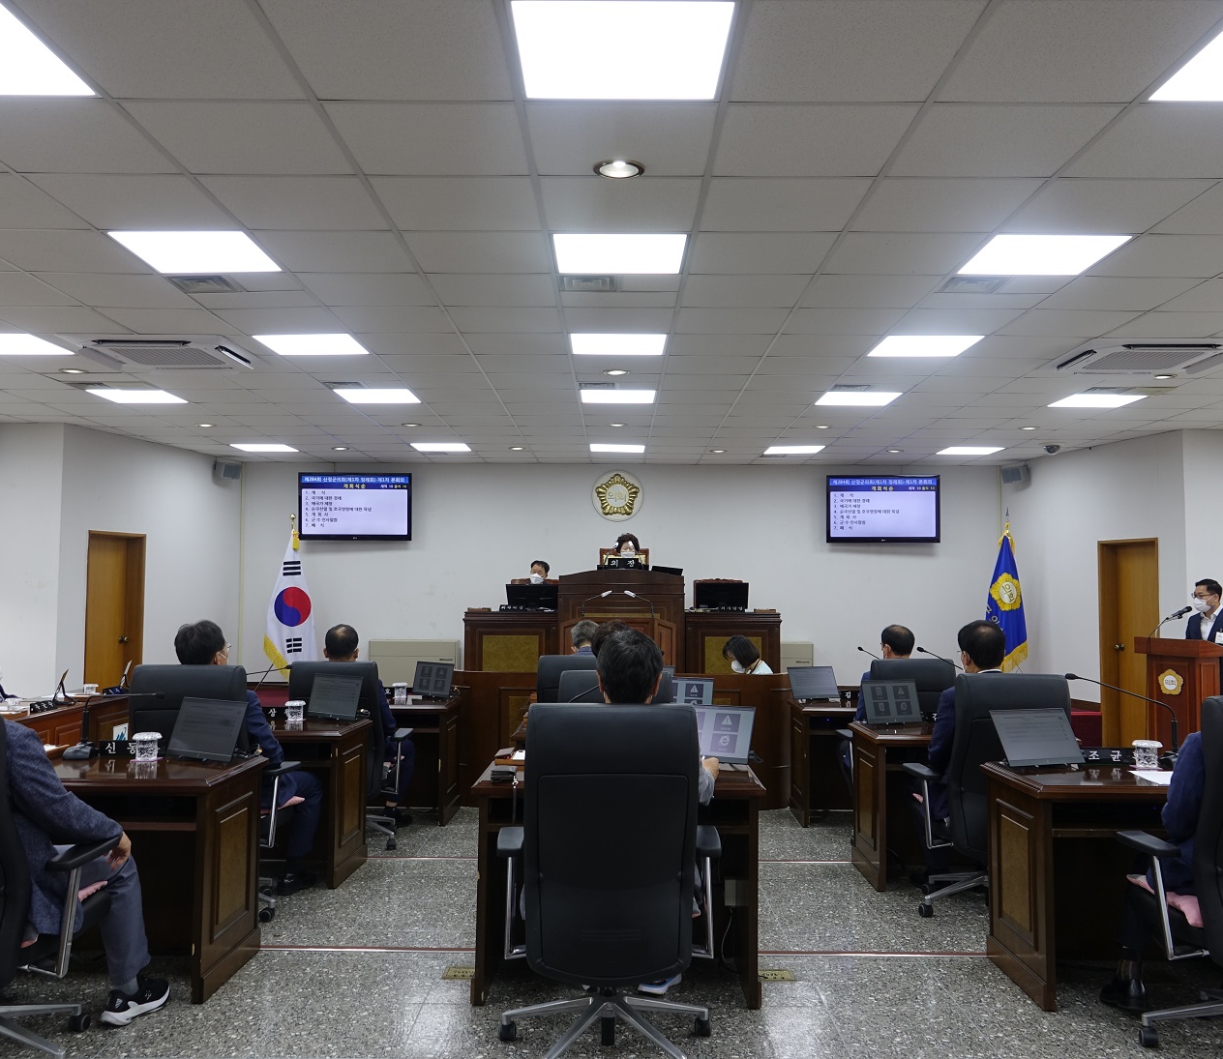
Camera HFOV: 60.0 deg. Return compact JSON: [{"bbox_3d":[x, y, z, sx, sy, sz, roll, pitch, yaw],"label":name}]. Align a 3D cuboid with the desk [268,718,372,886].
[{"bbox_3d":[-1.783,1.345,5.292,1.030,0.750,0.570,0,-3,2],"label":"desk"}]

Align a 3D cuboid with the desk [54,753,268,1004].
[{"bbox_3d":[-1.837,1.220,3.793,1.030,0.750,0.570,0,-3,2],"label":"desk"}]

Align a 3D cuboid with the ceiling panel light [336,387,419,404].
[{"bbox_3d":[-1.844,-1.063,8.374,0.600,0.050,0.600,0,-3,0],"label":"ceiling panel light"}]

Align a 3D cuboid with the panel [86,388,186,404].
[{"bbox_3d":[-3.748,-1.068,8.411,0.580,0.045,0.580,0,-3,0],"label":"panel"}]

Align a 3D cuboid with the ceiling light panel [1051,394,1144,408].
[{"bbox_3d":[3.860,-1.026,8.421,0.595,0.060,0.595,0,-3,0],"label":"ceiling light panel"}]

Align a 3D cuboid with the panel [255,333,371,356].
[{"bbox_3d":[-1.857,-1.158,6.613,0.595,0.060,0.595,0,-3,0],"label":"panel"}]

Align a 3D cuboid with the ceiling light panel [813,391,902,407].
[{"bbox_3d":[1.939,-1.031,8.352,0.585,0.040,0.570,0,-3,0],"label":"ceiling light panel"}]

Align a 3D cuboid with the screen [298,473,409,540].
[{"bbox_3d":[-3.030,-0.263,12.544,1.340,0.800,0.080,0,0,0],"label":"screen"}]

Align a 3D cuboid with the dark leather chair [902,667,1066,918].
[{"bbox_3d":[1.655,1.168,4.729,0.660,1.120,0.690,1,-3,-6],"label":"dark leather chair"}]

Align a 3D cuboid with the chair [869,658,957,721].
[{"bbox_3d":[1.736,1.357,6.559,0.690,1.120,0.690,1,-3,-7],"label":"chair"}]

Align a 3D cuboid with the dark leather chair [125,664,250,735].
[{"bbox_3d":[-1.725,1.145,4.702,0.660,1.120,0.690,0,-3,6],"label":"dark leather chair"}]

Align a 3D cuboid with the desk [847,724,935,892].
[{"bbox_3d":[1.776,1.385,5.337,1.020,0.738,0.545,0,-3,-1],"label":"desk"}]

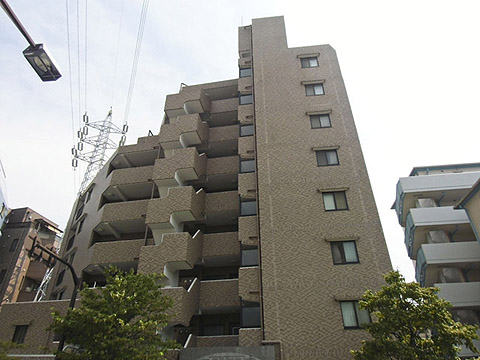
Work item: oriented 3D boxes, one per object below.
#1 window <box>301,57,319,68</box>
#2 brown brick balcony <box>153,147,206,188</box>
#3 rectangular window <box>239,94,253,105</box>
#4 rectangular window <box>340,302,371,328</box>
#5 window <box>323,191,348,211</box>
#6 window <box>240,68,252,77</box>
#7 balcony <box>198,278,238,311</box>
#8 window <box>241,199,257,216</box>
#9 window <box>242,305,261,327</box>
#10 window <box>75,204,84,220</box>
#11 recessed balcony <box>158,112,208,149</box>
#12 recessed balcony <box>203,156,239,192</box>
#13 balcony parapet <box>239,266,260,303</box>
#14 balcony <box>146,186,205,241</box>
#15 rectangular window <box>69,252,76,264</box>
[{"bbox_3d":[5.052,-8.392,23.967,1.197,1.121,0.150,-5,-33,7],"label":"window"},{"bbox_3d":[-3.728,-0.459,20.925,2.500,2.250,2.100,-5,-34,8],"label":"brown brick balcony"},{"bbox_3d":[0.419,-5.569,23.239,0.930,0.950,0.150,-3,-33,5],"label":"rectangular window"},{"bbox_3d":[5.128,5.931,14.627,1.197,1.121,0.150,-5,-33,7],"label":"rectangular window"},{"bbox_3d":[5.043,1.118,17.642,1.200,1.130,0.150,-3,-33,5],"label":"window"},{"bbox_3d":[0.411,-7.918,24.781,0.930,0.930,0.150,-3,-33,5],"label":"window"},{"bbox_3d":[-1.019,6.538,18.577,2.230,1.450,1.480,-5,-33,7],"label":"balcony"},{"bbox_3d":[0.463,1.542,18.573,0.930,1.040,0.150,-3,-33,5],"label":"window"},{"bbox_3d":[0.533,6.370,15.559,0.920,1.040,0.150,-5,-33,7],"label":"window"},{"bbox_3d":[-13.801,2.853,28.888,0.150,1.100,1.450,24,-40,-32],"label":"window"},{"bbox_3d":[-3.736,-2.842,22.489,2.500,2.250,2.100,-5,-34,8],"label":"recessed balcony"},{"bbox_3d":[-1.074,-0.068,22.765,2.200,2.800,1.300,-5,-34,7],"label":"recessed balcony"},{"bbox_3d":[0.492,5.183,16.444,1.039,1.640,0.250,-3,-33,4],"label":"balcony parapet"},{"bbox_3d":[-3.847,1.941,19.916,2.800,2.170,2.350,-3,-33,5],"label":"balcony"},{"bbox_3d":[-12.603,6.030,25.074,0.150,1.000,1.200,24,-40,-32],"label":"rectangular window"}]

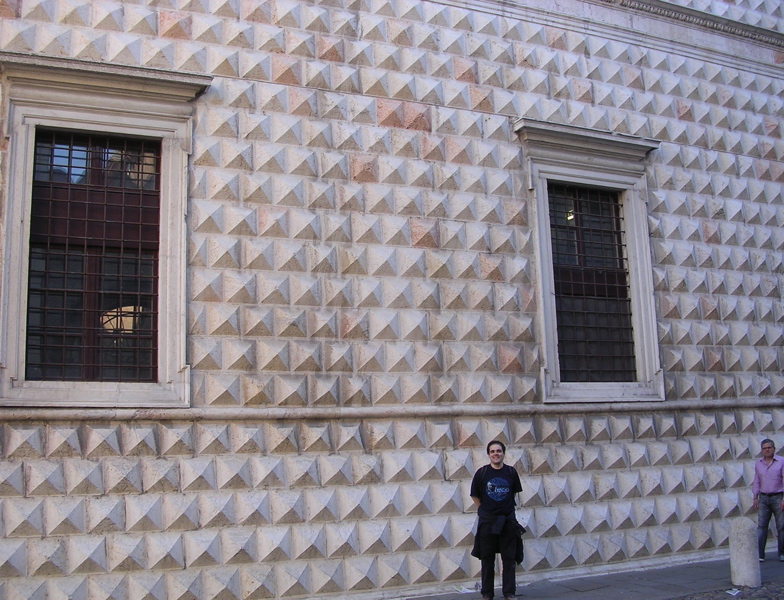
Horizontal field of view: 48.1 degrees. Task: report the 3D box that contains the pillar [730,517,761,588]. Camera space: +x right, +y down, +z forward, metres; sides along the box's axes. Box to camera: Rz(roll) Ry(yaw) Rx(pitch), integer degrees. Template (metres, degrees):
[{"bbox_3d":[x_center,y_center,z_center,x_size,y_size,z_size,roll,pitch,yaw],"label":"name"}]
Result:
[{"bbox_3d":[4.086,2.901,10.150,0.305,0.765,0.305,3,-11,-25],"label":"pillar"}]

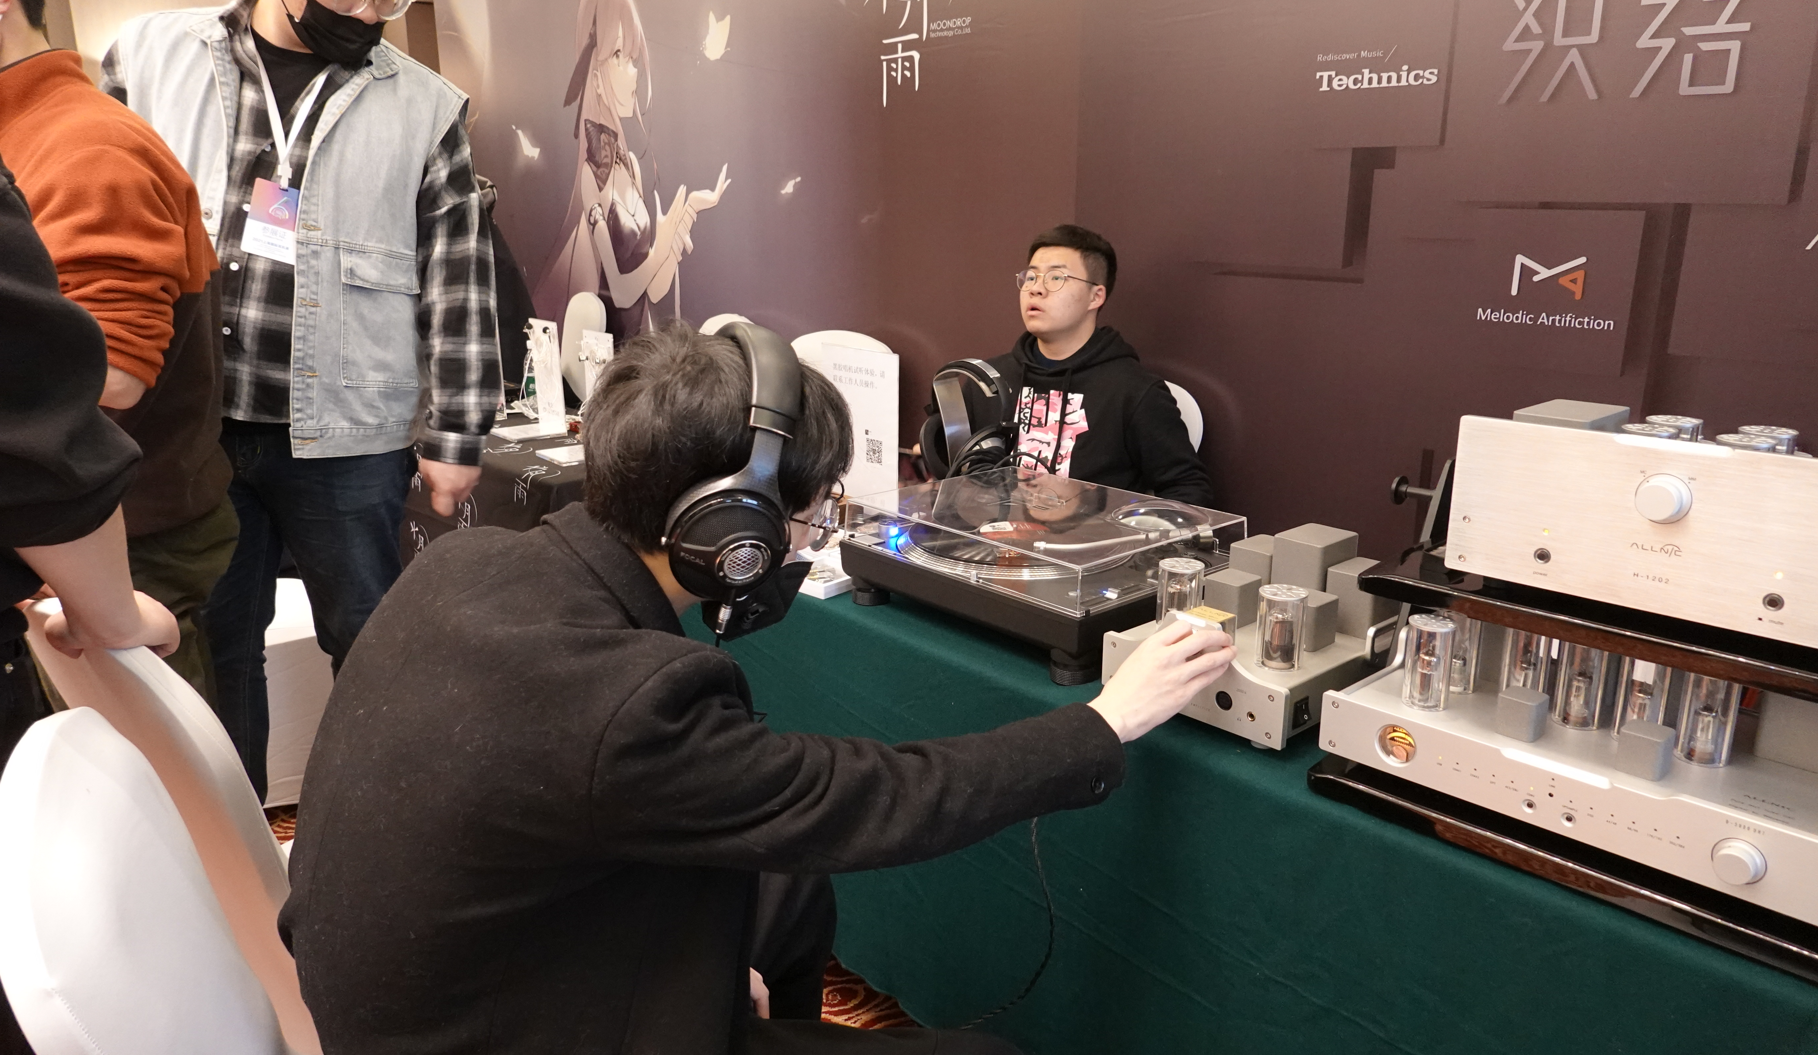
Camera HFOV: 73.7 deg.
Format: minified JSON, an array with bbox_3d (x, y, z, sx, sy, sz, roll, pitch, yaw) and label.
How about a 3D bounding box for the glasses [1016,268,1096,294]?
[{"bbox_3d":[0.331,-0.530,2.653,0.140,0.050,0.140,13,8,40],"label":"glasses"}]

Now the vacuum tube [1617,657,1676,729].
[{"bbox_3d":[0.649,0.149,1.071,0.041,0.082,0.041,-13,20,-39],"label":"vacuum tube"}]

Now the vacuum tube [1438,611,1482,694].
[{"bbox_3d":[0.538,0.118,1.190,0.041,0.081,0.041,-13,20,-39],"label":"vacuum tube"}]

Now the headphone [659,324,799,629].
[{"bbox_3d":[-0.154,-0.069,1.043,0.105,0.215,0.195,15,13,-24],"label":"headphone"}]

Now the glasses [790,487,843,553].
[{"bbox_3d":[-0.144,-0.030,1.060,0.140,0.047,0.140,15,13,-24],"label":"glasses"}]

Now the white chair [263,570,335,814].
[{"bbox_3d":[-1.591,0.141,2.852,0.450,0.970,0.550,14,19,42],"label":"white chair"}]

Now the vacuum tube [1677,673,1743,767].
[{"bbox_3d":[0.689,0.158,1.039,0.043,0.082,0.043,-12,19,-40],"label":"vacuum tube"}]

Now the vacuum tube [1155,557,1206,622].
[{"bbox_3d":[0.317,0.084,1.415,0.049,0.081,0.049,-1,15,0],"label":"vacuum tube"}]

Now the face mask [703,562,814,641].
[{"bbox_3d":[-0.143,0.057,1.092,0.095,0.100,0.132,15,13,-24],"label":"face mask"}]

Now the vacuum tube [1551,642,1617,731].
[{"bbox_3d":[0.615,0.140,1.107,0.041,0.082,0.041,-13,20,-39],"label":"vacuum tube"}]

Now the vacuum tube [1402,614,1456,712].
[{"bbox_3d":[0.494,0.129,1.151,0.041,0.081,0.041,-13,20,-39],"label":"vacuum tube"}]

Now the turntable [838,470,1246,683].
[{"bbox_3d":[0.184,0.049,1.688,0.358,0.162,0.453,-13,20,-39],"label":"turntable"}]

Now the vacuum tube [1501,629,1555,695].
[{"bbox_3d":[0.581,0.130,1.143,0.041,0.082,0.041,-13,20,-39],"label":"vacuum tube"}]

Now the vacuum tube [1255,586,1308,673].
[{"bbox_3d":[0.419,0.113,1.363,0.052,0.085,0.052,0,14,0],"label":"vacuum tube"}]

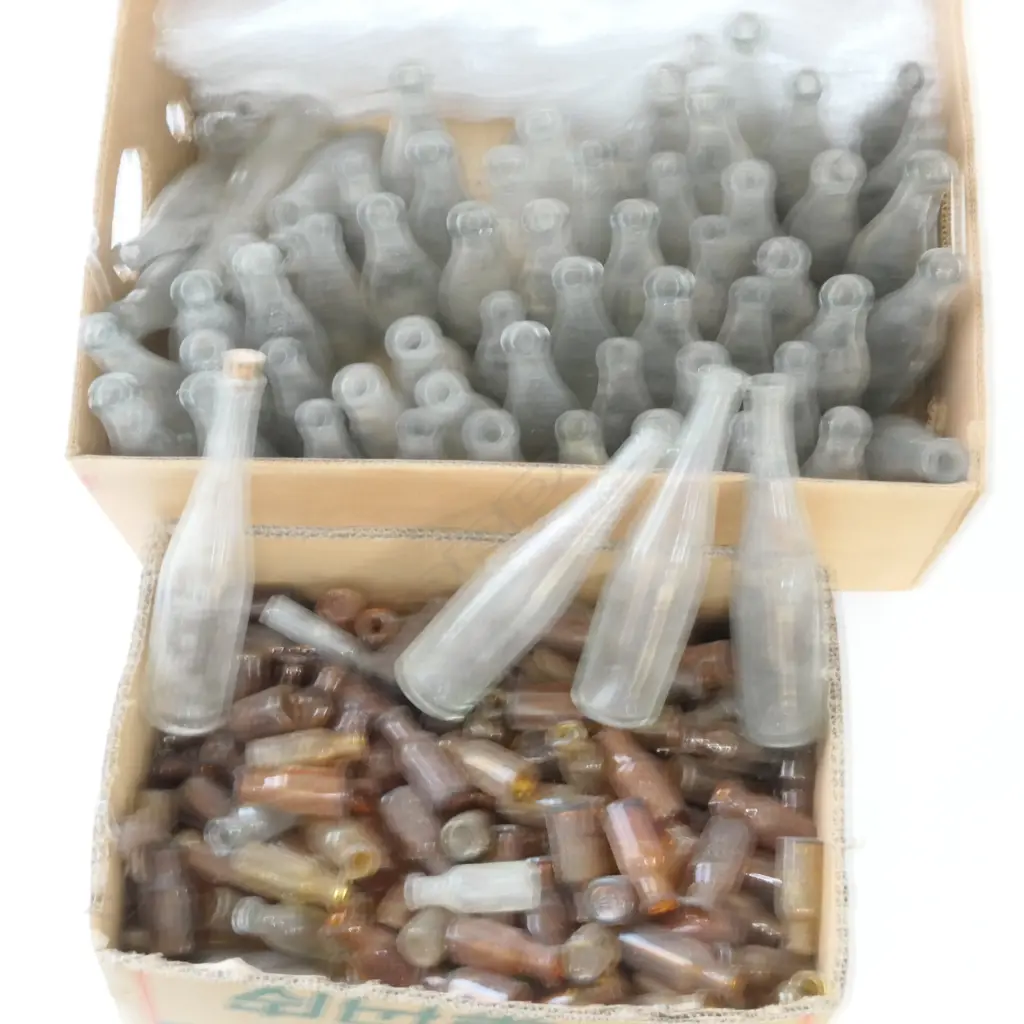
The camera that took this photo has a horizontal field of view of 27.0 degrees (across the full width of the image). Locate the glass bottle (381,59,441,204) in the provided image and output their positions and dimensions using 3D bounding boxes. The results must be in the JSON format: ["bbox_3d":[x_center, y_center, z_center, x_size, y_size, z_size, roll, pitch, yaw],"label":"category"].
[{"bbox_3d":[-0.055,-0.211,1.202,0.042,0.121,0.042,-4,67,0],"label":"glass bottle"}]

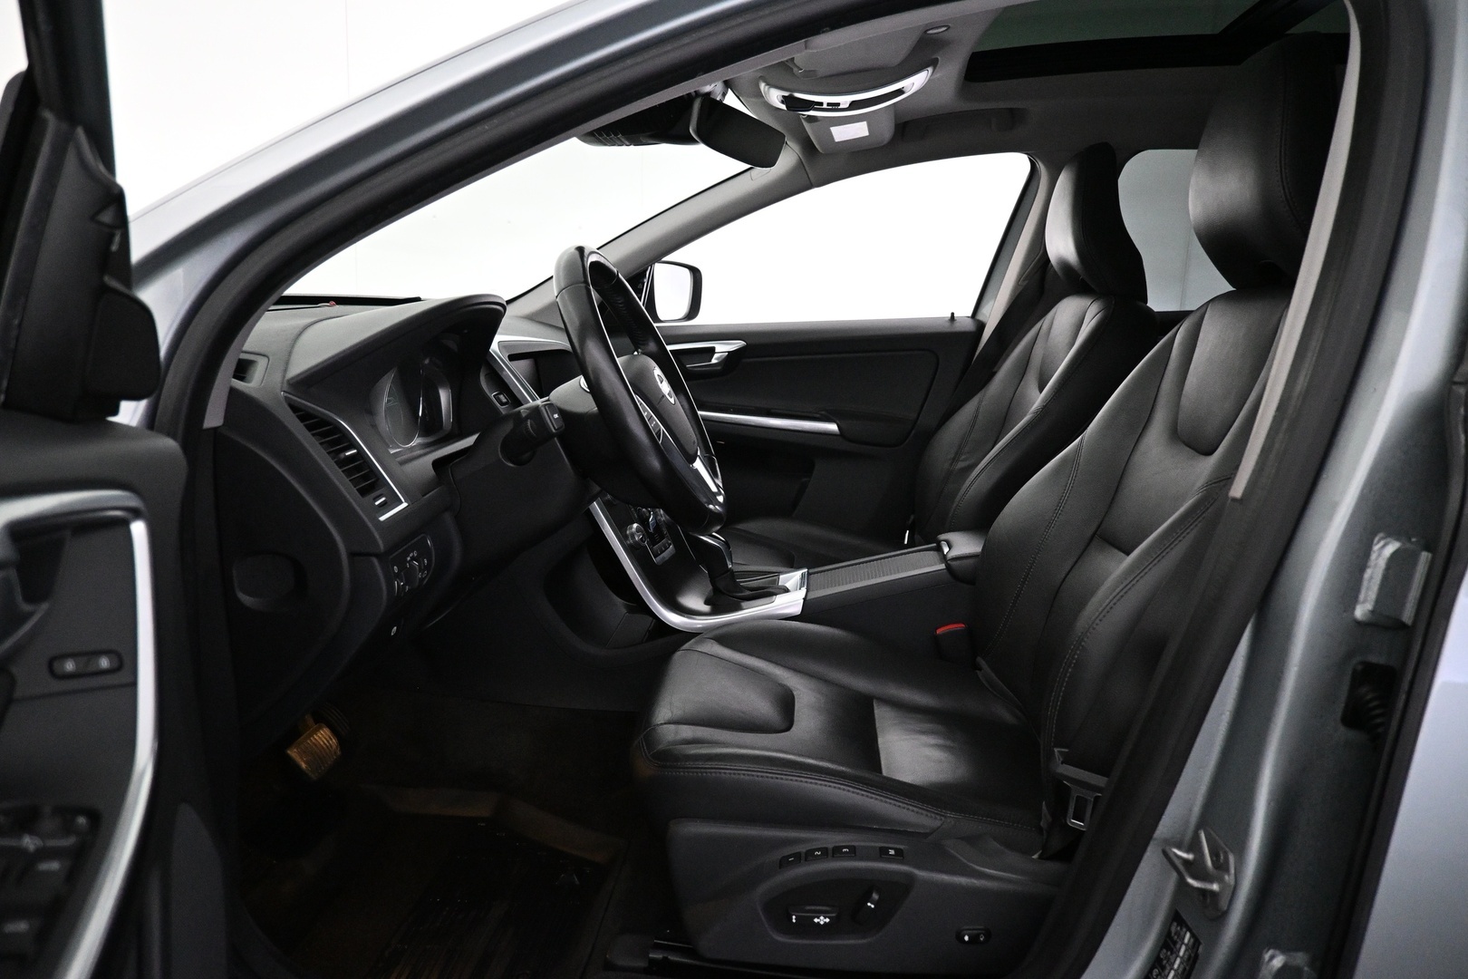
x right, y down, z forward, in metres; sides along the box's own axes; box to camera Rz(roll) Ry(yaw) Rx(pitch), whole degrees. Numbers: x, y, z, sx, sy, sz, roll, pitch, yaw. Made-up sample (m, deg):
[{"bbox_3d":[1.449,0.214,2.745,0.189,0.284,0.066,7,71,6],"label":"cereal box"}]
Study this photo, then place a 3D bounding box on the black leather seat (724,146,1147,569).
[{"bbox_3d":[0.358,-0.143,1.898,0.785,1.010,0.540,3,11,5],"label":"black leather seat"}]

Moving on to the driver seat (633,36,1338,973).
[{"bbox_3d":[0.294,-0.003,1.154,0.785,1.010,0.540,3,11,5],"label":"driver seat"}]

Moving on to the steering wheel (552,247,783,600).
[{"bbox_3d":[-0.124,-0.110,1.186,0.110,0.378,0.378,-25,7,10],"label":"steering wheel"}]

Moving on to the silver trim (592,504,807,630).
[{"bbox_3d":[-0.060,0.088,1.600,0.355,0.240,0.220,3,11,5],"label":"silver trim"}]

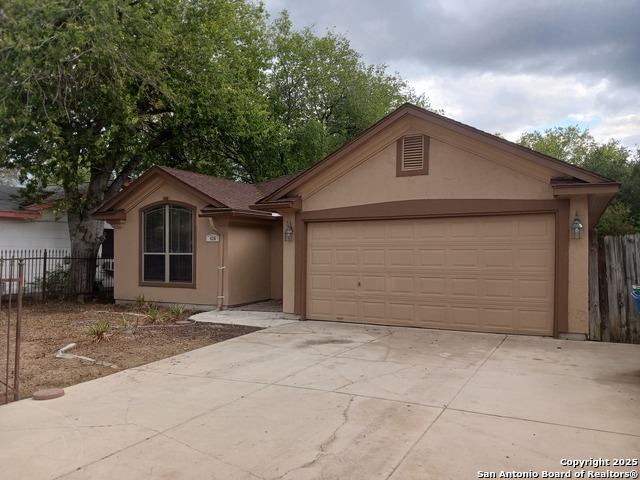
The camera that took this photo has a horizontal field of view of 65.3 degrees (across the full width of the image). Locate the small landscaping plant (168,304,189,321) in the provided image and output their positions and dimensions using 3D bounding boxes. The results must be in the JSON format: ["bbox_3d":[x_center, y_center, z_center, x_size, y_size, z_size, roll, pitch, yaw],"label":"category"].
[{"bbox_3d":[-3.212,1.613,11.350,0.443,0.284,0.443,-1,-1,28],"label":"small landscaping plant"}]

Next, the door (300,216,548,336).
[{"bbox_3d":[1.885,0.633,9.742,4.880,2.120,0.080,-1,-1,28],"label":"door"}]

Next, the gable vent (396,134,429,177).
[{"bbox_3d":[1.796,-1.629,9.621,0.620,0.820,0.080,-1,-2,27],"label":"gable vent"}]

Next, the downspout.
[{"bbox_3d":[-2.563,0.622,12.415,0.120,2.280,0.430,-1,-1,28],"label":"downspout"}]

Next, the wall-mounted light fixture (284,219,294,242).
[{"bbox_3d":[-0.660,-0.182,10.702,0.190,0.460,0.220,-1,-2,27],"label":"wall-mounted light fixture"}]

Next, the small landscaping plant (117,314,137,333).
[{"bbox_3d":[-3.741,1.592,9.668,0.387,0.290,0.387,-1,-1,28],"label":"small landscaping plant"}]

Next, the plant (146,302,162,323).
[{"bbox_3d":[-3.572,1.549,10.776,0.334,0.393,0.334,-1,-1,28],"label":"plant"}]

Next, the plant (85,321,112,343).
[{"bbox_3d":[-3.900,1.571,8.791,0.484,0.301,0.484,-1,-1,28],"label":"plant"}]

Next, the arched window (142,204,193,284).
[{"bbox_3d":[-4.091,0.093,13.430,1.800,2.110,0.100,-1,-2,27],"label":"arched window"}]

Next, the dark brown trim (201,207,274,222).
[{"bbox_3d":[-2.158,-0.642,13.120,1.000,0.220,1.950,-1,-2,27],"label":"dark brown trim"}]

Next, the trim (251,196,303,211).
[{"bbox_3d":[-0.931,-0.785,10.883,1.060,0.270,0.420,-1,-1,28],"label":"trim"}]

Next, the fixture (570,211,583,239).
[{"bbox_3d":[4.222,-0.255,8.216,0.190,0.460,0.220,-1,-2,27],"label":"fixture"}]

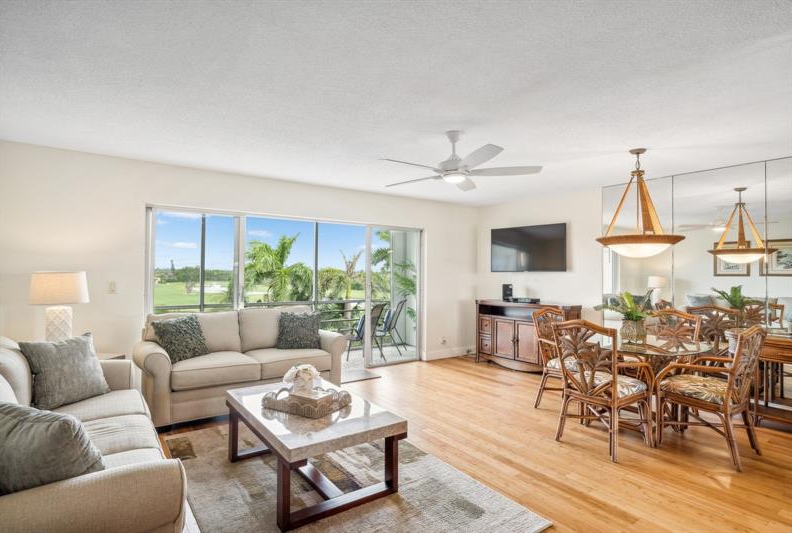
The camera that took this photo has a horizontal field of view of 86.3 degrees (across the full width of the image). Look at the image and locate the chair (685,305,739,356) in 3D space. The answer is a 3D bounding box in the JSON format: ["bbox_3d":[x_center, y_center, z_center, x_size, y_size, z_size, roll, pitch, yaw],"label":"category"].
[{"bbox_3d":[4.005,0.951,5.222,0.600,1.000,0.590,1,-1,-37],"label":"chair"}]

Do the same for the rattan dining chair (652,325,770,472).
[{"bbox_3d":[2.424,0.924,3.234,0.590,1.000,0.600,1,-1,-37],"label":"rattan dining chair"}]

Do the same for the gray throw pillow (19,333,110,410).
[{"bbox_3d":[-2.189,0.677,2.815,0.160,0.450,0.460,-29,-11,18],"label":"gray throw pillow"}]

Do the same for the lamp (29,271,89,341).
[{"bbox_3d":[-2.735,0.422,3.420,0.390,0.730,0.390,1,-1,-39],"label":"lamp"}]

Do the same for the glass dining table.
[{"bbox_3d":[2.163,1.042,3.751,1.050,0.720,1.050,1,-1,-35],"label":"glass dining table"}]

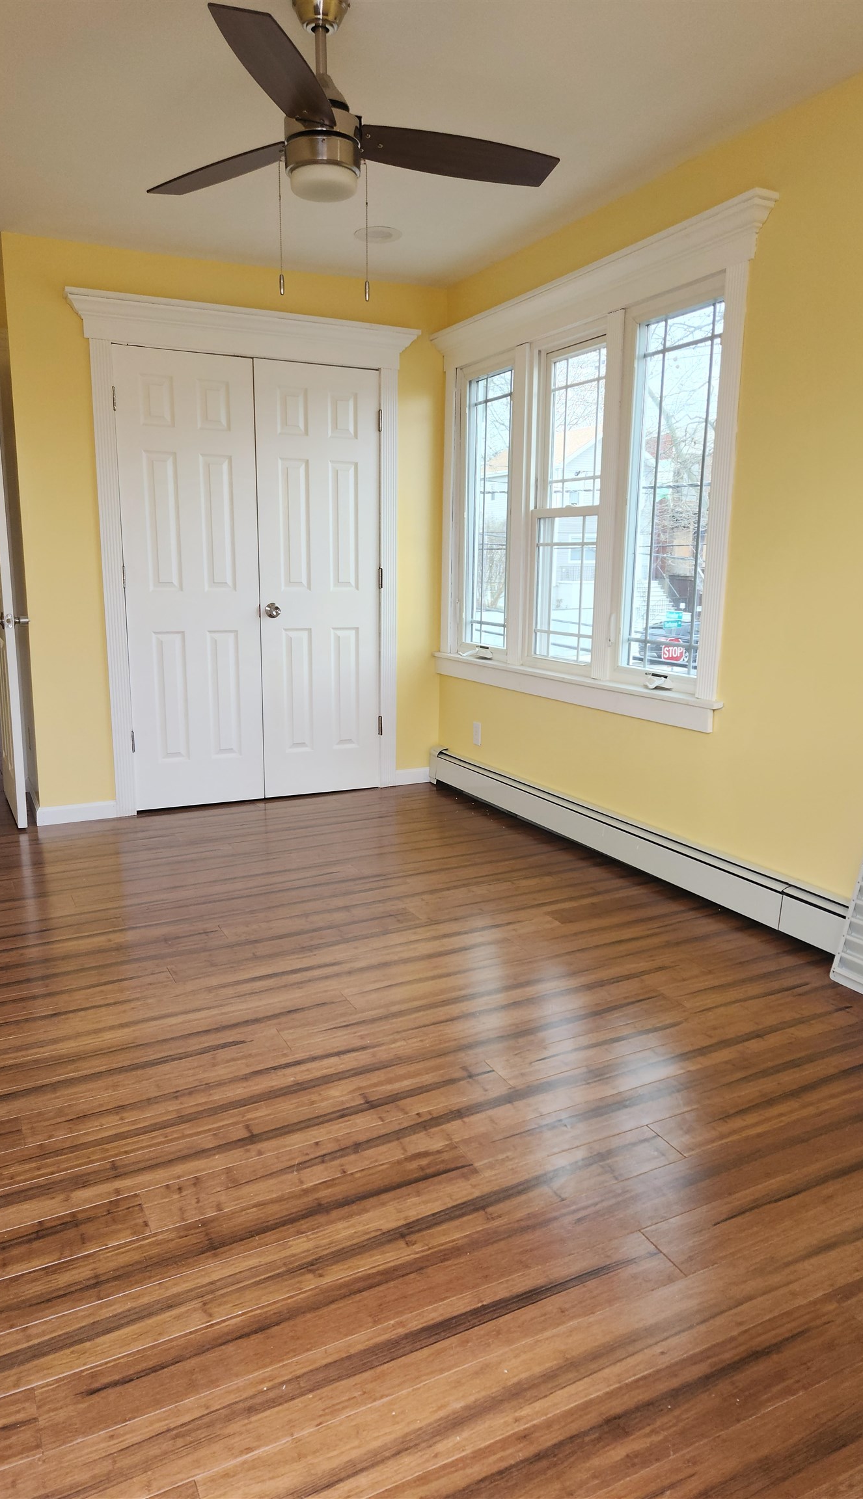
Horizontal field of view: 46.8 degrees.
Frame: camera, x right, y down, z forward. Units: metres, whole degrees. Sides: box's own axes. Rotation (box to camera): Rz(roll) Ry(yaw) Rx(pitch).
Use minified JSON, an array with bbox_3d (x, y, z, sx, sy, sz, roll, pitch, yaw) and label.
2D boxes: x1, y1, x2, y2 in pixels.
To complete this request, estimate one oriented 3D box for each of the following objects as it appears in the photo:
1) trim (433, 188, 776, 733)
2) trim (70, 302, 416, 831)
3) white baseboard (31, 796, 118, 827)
[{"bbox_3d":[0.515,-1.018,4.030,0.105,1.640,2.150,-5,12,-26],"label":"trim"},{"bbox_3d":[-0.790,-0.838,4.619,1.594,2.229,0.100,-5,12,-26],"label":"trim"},{"bbox_3d":[-1.583,0.285,4.461,0.336,0.075,0.020,-5,12,-26],"label":"white baseboard"}]

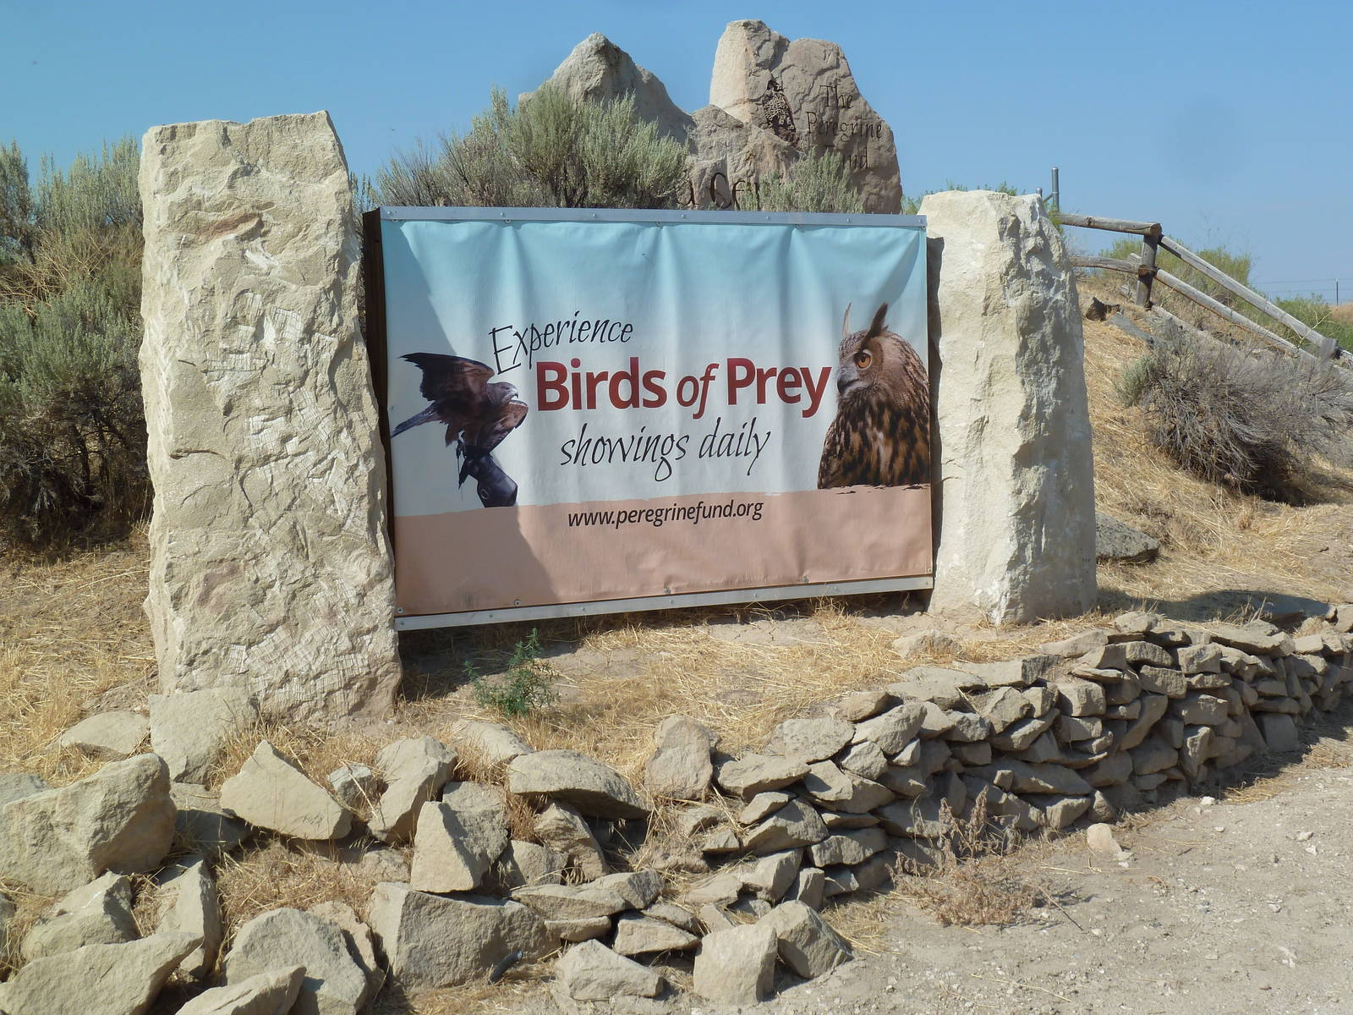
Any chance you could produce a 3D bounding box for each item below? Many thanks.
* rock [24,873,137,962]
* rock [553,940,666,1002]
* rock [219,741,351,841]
[{"bbox_3d":[-1.621,1.112,5.850,0.290,0.190,0.220,-3,4,-20],"label":"rock"},{"bbox_3d":[-0.168,1.172,5.450,0.265,0.130,0.180,-2,4,-10],"label":"rock"},{"bbox_3d":[-1.155,0.837,6.350,0.370,0.240,0.270,-3,4,-15],"label":"rock"}]

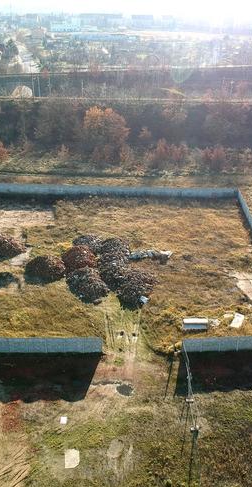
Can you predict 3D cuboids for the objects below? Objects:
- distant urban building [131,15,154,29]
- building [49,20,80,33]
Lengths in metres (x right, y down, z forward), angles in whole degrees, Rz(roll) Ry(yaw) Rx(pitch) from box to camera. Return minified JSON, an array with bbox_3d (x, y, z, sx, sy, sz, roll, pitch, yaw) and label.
[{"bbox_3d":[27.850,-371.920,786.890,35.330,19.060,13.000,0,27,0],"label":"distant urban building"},{"bbox_3d":[-85.970,-306.840,663.960,39.770,13.950,16.000,0,27,0],"label":"building"}]

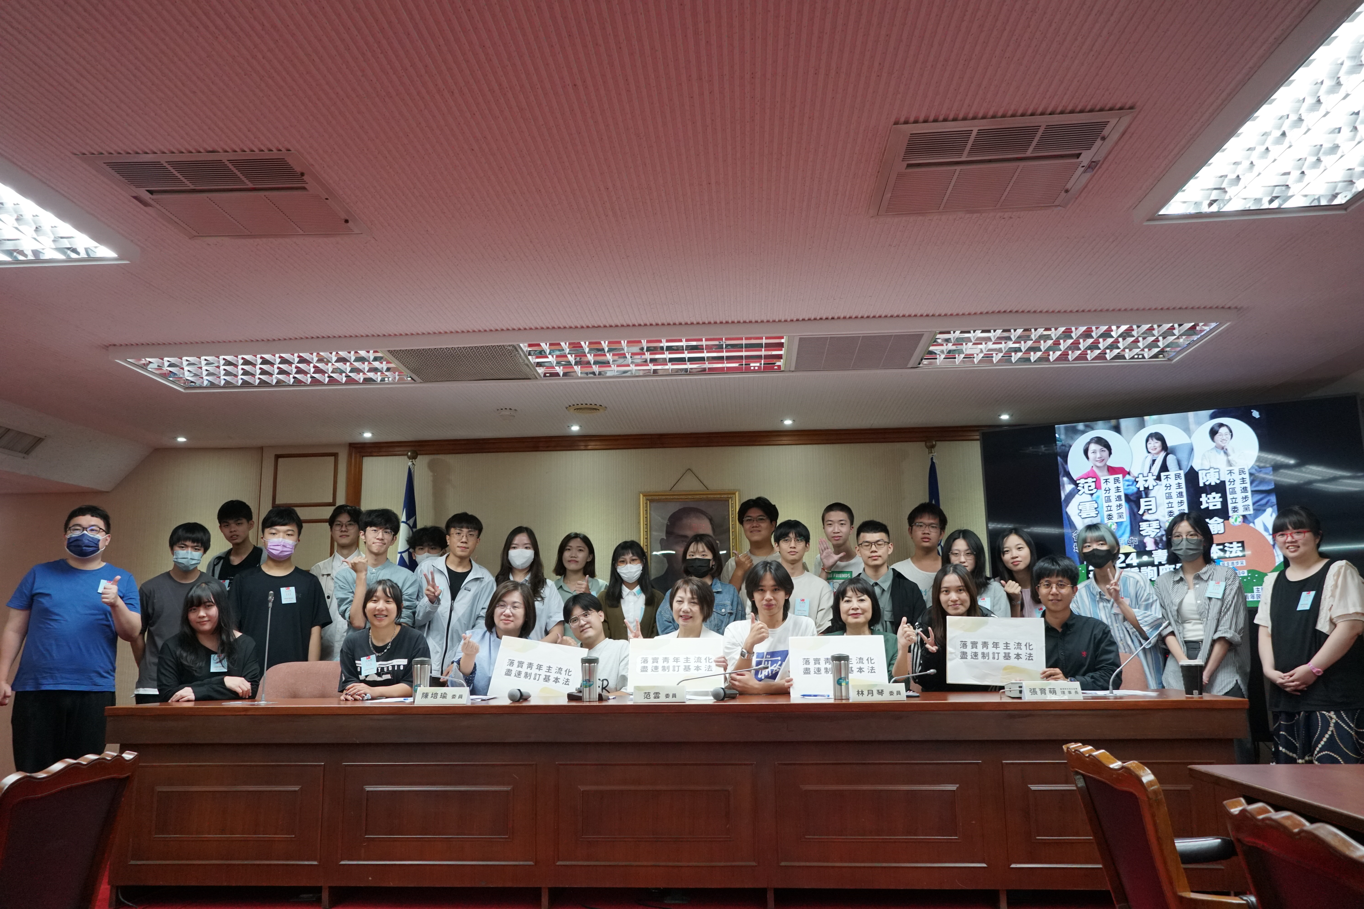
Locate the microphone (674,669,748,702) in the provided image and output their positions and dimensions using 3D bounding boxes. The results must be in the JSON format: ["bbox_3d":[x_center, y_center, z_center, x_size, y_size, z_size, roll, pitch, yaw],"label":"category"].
[{"bbox_3d":[0.127,0.962,4.278,0.320,0.135,0.160,0,-11,-5],"label":"microphone"}]

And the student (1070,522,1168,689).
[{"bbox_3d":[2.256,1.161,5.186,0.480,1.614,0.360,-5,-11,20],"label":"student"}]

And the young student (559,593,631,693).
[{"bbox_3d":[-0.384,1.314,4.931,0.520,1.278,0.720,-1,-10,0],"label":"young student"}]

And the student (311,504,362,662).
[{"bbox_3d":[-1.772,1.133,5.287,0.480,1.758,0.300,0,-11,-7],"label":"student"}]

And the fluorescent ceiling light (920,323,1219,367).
[{"bbox_3d":[1.701,-0.515,4.624,1.200,0.080,0.600,-1,-11,4],"label":"fluorescent ceiling light"}]

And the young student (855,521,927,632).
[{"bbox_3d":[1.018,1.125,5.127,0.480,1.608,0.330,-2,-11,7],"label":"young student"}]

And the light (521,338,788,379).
[{"bbox_3d":[-0.114,-0.472,4.744,1.200,0.080,0.600,-1,-11,4],"label":"light"}]

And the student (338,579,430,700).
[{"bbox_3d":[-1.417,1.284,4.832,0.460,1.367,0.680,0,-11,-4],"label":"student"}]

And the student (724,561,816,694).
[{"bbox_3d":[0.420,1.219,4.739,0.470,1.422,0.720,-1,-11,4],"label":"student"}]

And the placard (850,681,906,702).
[{"bbox_3d":[0.800,0.962,4.157,0.218,0.077,0.075,-1,-11,4],"label":"placard"}]

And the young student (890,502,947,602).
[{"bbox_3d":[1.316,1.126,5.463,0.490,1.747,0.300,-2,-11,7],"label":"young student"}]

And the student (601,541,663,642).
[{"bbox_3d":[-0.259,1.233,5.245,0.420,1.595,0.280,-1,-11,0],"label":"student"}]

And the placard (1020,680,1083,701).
[{"bbox_3d":[1.494,0.947,4.119,0.220,0.077,0.075,-1,-11,4],"label":"placard"}]

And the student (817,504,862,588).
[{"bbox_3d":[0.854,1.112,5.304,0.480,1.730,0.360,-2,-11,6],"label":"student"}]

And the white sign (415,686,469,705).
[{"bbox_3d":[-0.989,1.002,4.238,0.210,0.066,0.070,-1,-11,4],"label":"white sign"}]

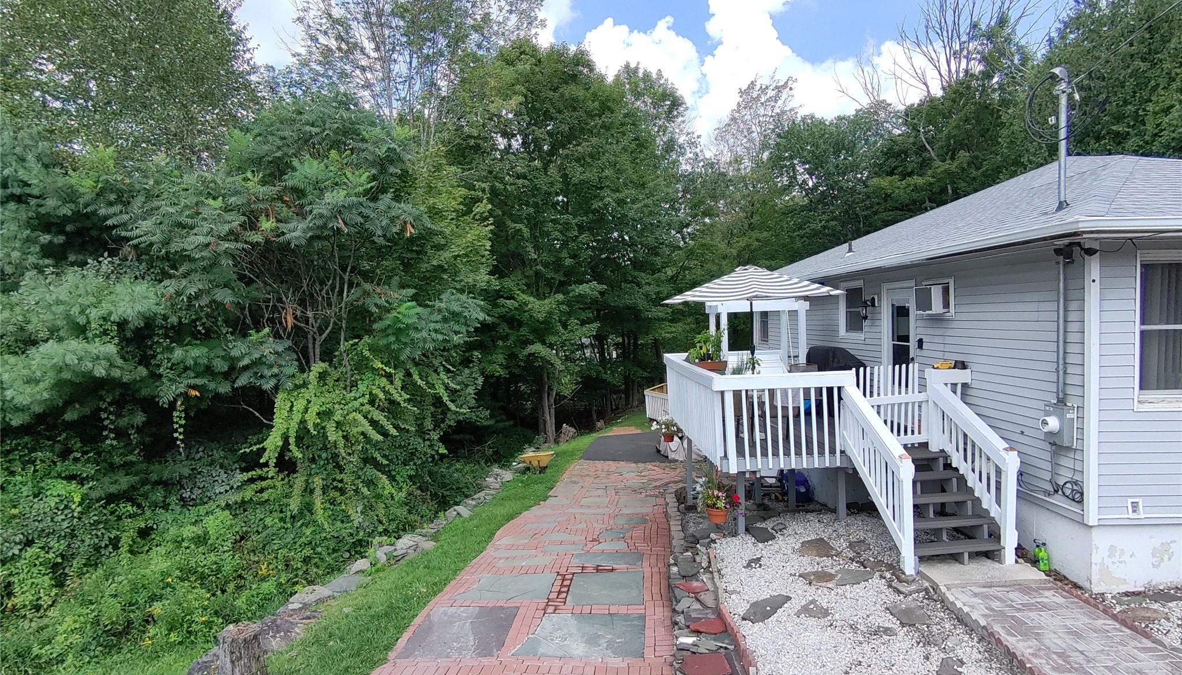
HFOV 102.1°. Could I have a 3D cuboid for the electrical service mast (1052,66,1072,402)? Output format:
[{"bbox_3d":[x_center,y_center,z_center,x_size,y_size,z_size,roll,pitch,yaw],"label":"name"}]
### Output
[{"bbox_3d":[4.750,-1.050,4.830,0.180,3.380,0.130,-1,2,0],"label":"electrical service mast"}]

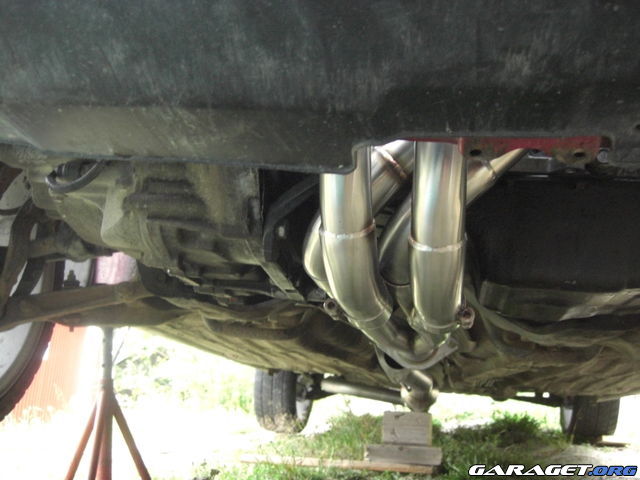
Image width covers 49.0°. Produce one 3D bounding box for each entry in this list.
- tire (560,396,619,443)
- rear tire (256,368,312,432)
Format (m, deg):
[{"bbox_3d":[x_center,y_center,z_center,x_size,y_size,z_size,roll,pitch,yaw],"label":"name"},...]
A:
[{"bbox_3d":[1.244,0.642,3.297,0.200,0.565,0.565,-2,-10,9],"label":"tire"},{"bbox_3d":[-0.168,0.678,3.530,0.200,0.565,0.565,-2,-10,9],"label":"rear tire"}]

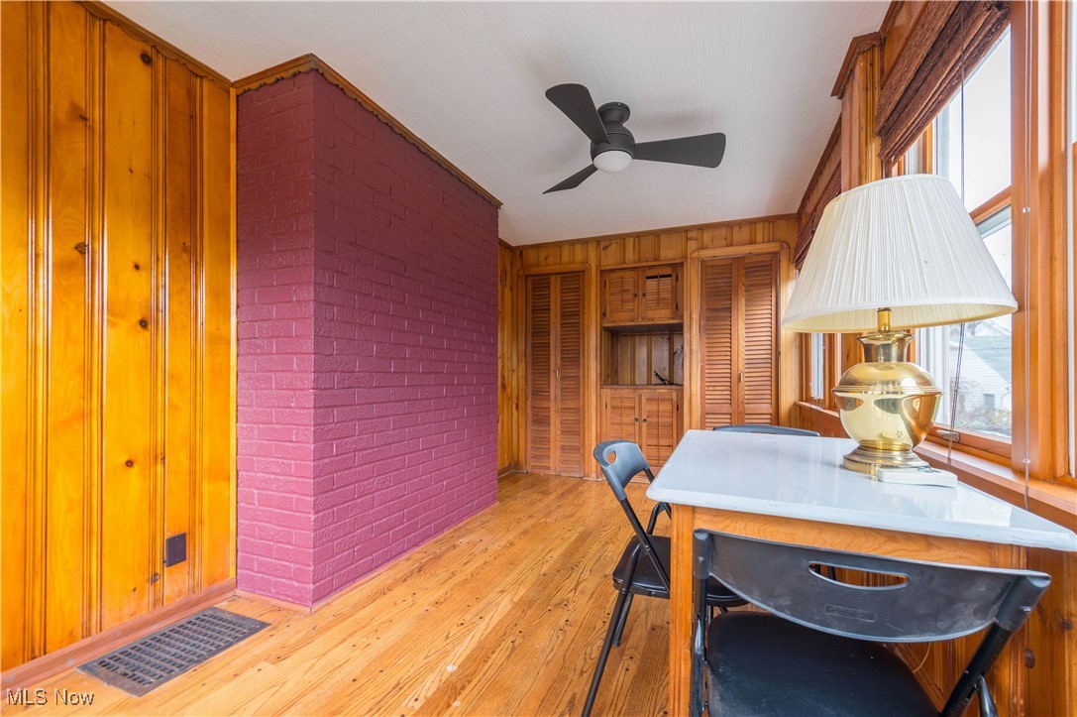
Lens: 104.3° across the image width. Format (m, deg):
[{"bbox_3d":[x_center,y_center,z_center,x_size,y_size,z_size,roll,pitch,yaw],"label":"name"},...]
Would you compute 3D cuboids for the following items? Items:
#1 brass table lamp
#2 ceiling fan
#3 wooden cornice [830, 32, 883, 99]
[{"bbox_3d":[0.895,-0.075,1.085,0.452,0.715,0.452,0,-1,25],"label":"brass table lamp"},{"bbox_3d":[0.450,-1.120,2.150,1.030,0.295,1.060,0,-1,0],"label":"ceiling fan"},{"bbox_3d":[1.375,-1.246,1.830,0.088,0.054,0.400,0,-1,25],"label":"wooden cornice"}]

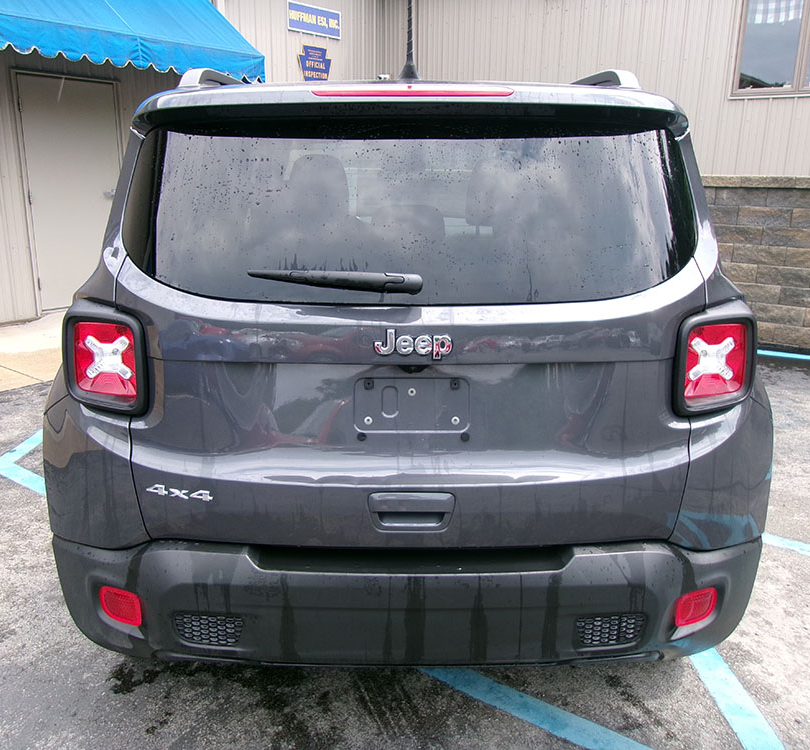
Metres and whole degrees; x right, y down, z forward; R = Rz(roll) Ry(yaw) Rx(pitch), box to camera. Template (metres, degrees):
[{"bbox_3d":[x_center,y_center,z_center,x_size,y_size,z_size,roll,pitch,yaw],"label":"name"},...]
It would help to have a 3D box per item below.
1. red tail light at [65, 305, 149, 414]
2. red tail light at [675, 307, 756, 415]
[{"bbox_3d":[-0.653,-0.043,1.706,0.200,0.225,0.135,2,11,8],"label":"red tail light"},{"bbox_3d":[0.669,-0.036,1.708,0.200,0.225,0.135,-2,11,-8],"label":"red tail light"}]

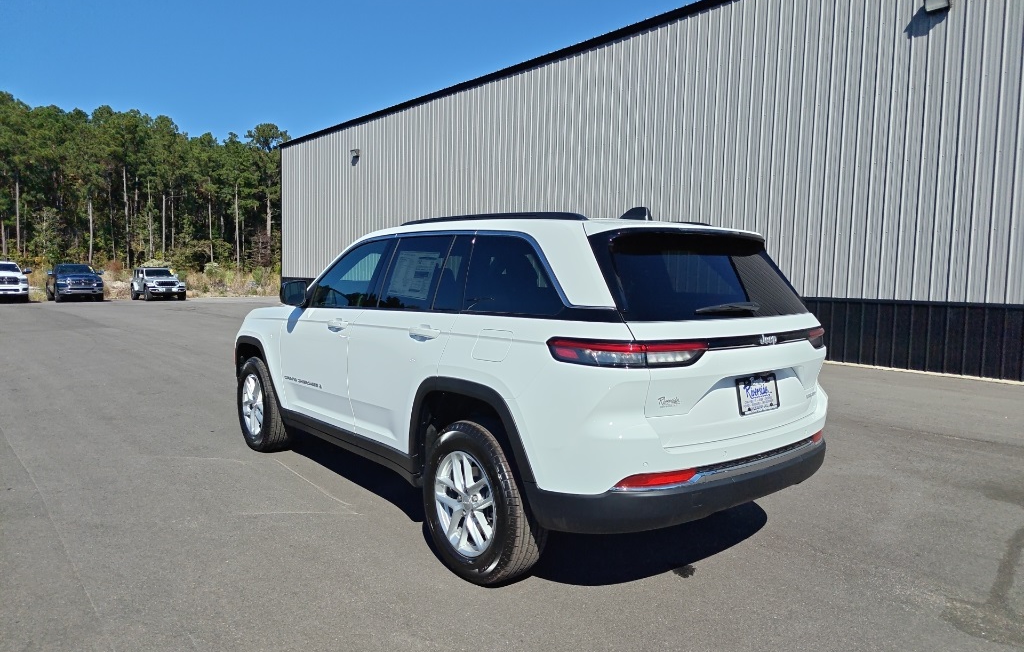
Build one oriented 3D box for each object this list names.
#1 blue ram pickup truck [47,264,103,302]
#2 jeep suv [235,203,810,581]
[{"bbox_3d":[-23.167,-2.281,36.022,2.085,1.970,5.920,-2,5,-40],"label":"blue ram pickup truck"},{"bbox_3d":[-0.378,0.207,4.913,2.000,1.800,4.920,-2,5,-39],"label":"jeep suv"}]

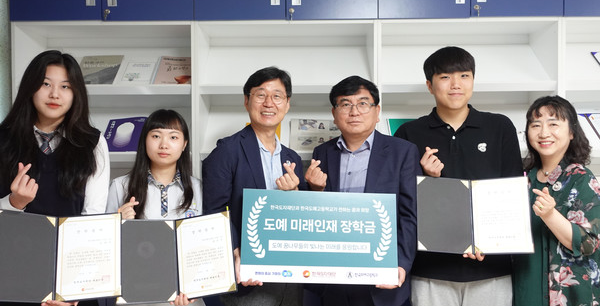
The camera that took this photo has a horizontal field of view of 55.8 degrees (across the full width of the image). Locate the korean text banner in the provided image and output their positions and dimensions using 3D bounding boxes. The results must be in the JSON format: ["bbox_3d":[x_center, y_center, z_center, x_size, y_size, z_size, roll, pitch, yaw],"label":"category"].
[{"bbox_3d":[0.077,0.317,2.152,0.592,0.346,0.015,2,-14,-5],"label":"korean text banner"}]

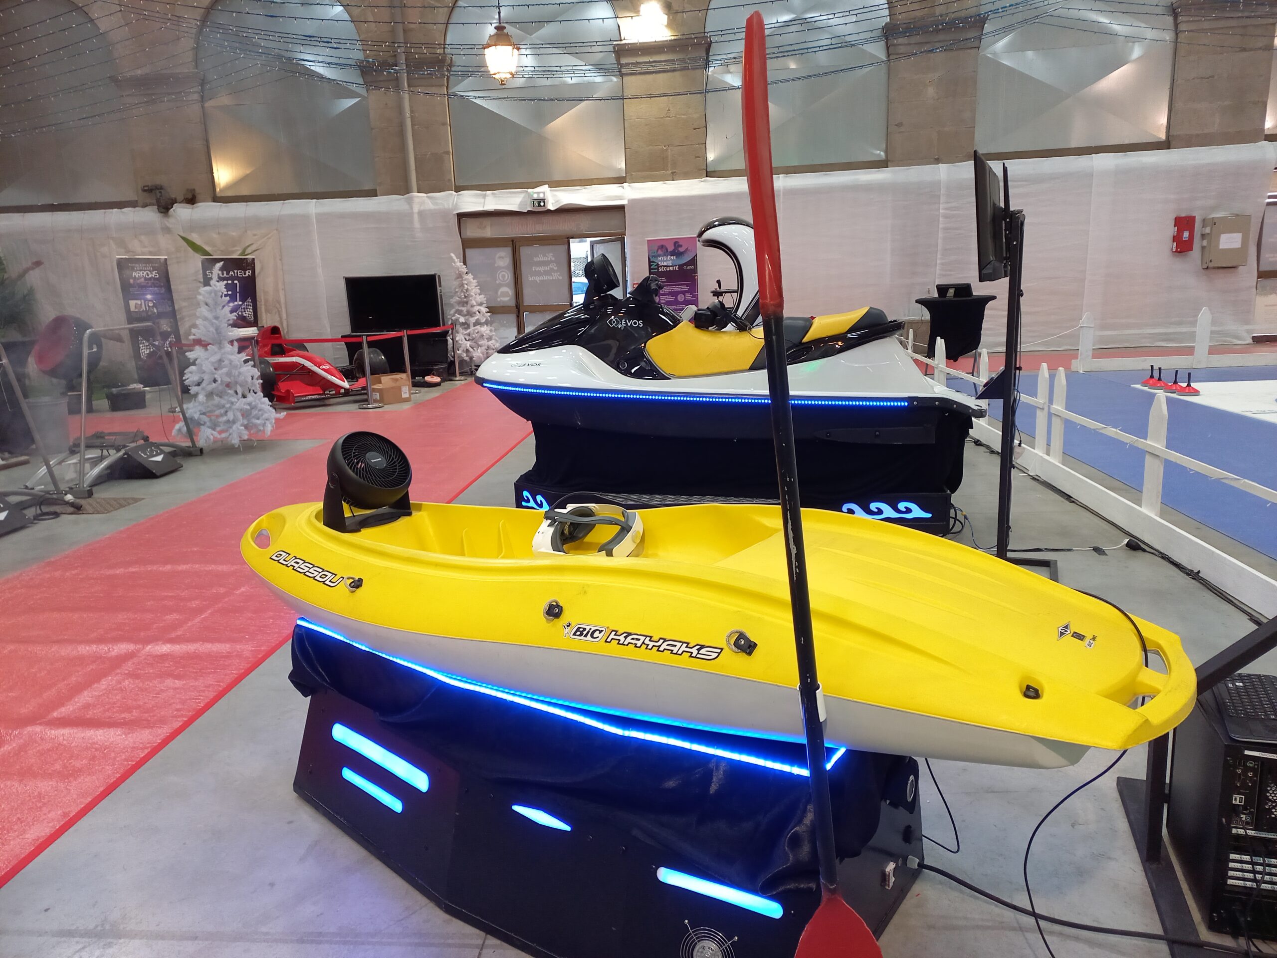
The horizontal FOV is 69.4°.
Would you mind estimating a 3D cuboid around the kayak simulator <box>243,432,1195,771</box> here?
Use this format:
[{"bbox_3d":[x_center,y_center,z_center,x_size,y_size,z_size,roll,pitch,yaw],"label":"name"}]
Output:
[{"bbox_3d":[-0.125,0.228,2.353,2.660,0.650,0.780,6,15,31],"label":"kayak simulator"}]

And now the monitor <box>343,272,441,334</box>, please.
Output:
[{"bbox_3d":[-3.925,-2.792,14.750,1.470,0.910,0.100,-2,13,2],"label":"monitor"}]

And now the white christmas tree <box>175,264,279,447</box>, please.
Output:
[{"bbox_3d":[-4.152,-1.239,9.350,1.100,1.840,1.100,-2,13,0],"label":"white christmas tree"}]

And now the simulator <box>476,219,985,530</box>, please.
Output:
[{"bbox_3d":[0.442,-0.718,5.888,3.258,1.780,1.220,2,13,16],"label":"simulator"}]

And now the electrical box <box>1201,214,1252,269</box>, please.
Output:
[{"bbox_3d":[9.502,-3.836,14.900,0.600,0.790,0.250,-1,13,7],"label":"electrical box"}]

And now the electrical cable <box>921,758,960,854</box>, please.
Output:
[{"bbox_3d":[0.755,0.815,2.300,0.110,0.260,0.090,-2,13,0],"label":"electrical cable"}]

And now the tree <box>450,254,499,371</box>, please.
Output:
[{"bbox_3d":[-2.688,-2.738,15.200,0.950,1.940,0.950,-2,13,0],"label":"tree"}]

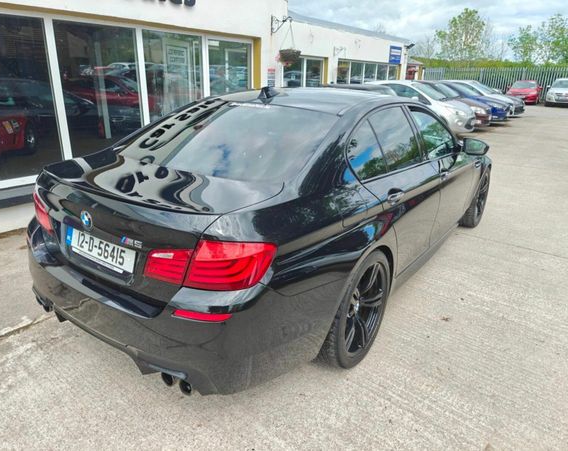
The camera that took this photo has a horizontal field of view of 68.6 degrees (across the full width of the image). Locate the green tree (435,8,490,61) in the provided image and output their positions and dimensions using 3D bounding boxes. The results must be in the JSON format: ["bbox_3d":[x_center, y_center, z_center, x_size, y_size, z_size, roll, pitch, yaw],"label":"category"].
[{"bbox_3d":[15.656,-15.411,37.301,4.376,7.259,4.606,9,21,20],"label":"green tree"}]

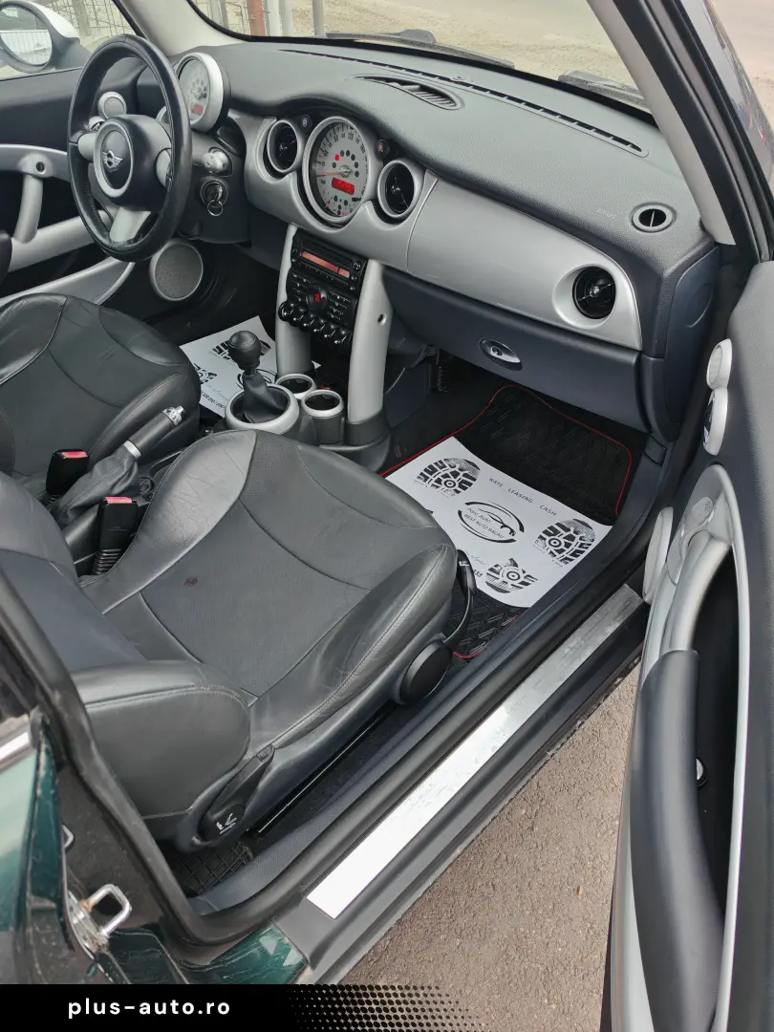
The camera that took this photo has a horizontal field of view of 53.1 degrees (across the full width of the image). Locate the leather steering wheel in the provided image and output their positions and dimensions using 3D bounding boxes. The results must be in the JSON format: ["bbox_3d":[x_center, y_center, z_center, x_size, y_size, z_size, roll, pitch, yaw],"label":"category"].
[{"bbox_3d":[-0.450,-0.655,1.411,0.372,0.372,0.100,32,30,33],"label":"leather steering wheel"}]

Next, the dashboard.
[{"bbox_3d":[0.014,-0.588,1.423,1.330,0.410,0.410,32,50,33],"label":"dashboard"}]

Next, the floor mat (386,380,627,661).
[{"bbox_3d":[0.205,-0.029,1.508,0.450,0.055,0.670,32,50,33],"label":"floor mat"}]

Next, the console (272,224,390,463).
[{"bbox_3d":[-0.105,-0.311,1.477,0.275,0.420,0.220,32,50,33],"label":"console"}]

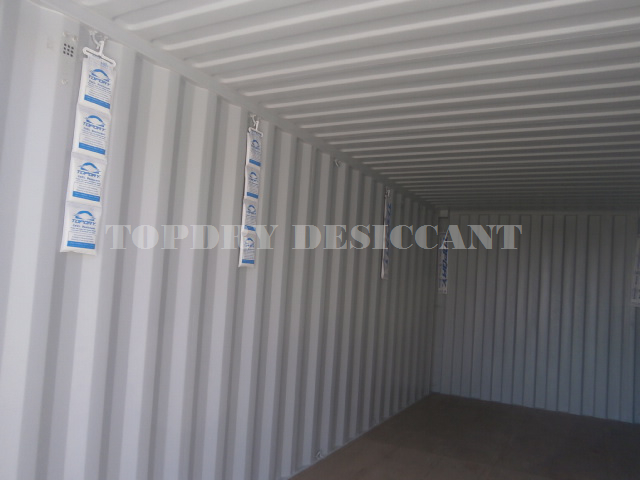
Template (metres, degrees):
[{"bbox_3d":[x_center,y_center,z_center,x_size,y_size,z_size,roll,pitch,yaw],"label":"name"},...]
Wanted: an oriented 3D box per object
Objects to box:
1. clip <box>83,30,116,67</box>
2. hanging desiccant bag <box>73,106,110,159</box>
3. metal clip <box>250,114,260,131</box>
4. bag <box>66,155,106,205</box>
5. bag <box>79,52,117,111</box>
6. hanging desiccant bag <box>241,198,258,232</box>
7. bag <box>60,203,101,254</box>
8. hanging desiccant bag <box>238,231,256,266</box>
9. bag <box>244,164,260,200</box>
[{"bbox_3d":[-0.926,-0.814,2.033,0.030,0.112,0.149,1,-4,30],"label":"clip"},{"bbox_3d":[-0.950,-0.446,2.007,0.030,0.201,0.151,1,-4,30],"label":"hanging desiccant bag"},{"bbox_3d":[-0.396,-0.723,2.967,0.030,0.089,0.094,1,-4,30],"label":"metal clip"},{"bbox_3d":[-0.963,-0.245,1.993,0.030,0.200,0.151,1,-4,30],"label":"bag"},{"bbox_3d":[-0.936,-0.649,2.023,0.030,0.208,0.150,1,-4,30],"label":"bag"},{"bbox_3d":[-0.426,-0.142,2.940,0.030,0.201,0.138,1,-4,30],"label":"hanging desiccant bag"},{"bbox_3d":[-0.978,-0.043,1.976,0.030,0.203,0.150,1,-4,30],"label":"bag"},{"bbox_3d":[-0.439,0.059,2.928,0.030,0.208,0.138,1,-4,30],"label":"hanging desiccant bag"},{"bbox_3d":[-0.415,-0.343,2.951,0.030,0.205,0.140,1,-4,30],"label":"bag"}]

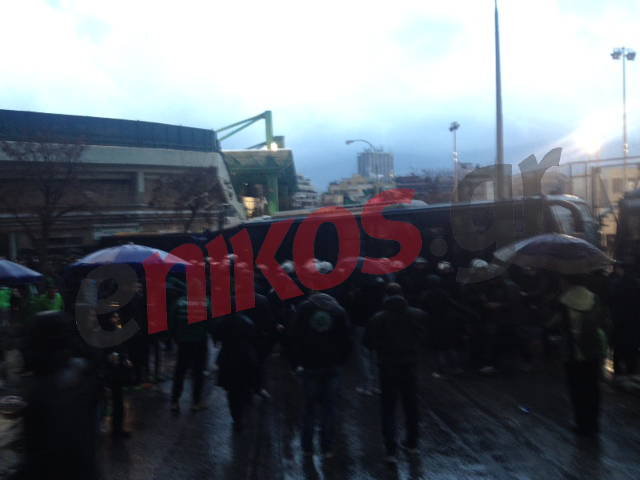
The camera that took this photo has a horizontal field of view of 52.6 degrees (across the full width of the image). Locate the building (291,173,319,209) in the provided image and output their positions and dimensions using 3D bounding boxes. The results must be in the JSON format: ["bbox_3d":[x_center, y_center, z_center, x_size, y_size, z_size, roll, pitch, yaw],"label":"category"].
[{"bbox_3d":[-7.596,-12.583,255.811,17.000,27.000,15.000,-1,-1,-11],"label":"building"}]

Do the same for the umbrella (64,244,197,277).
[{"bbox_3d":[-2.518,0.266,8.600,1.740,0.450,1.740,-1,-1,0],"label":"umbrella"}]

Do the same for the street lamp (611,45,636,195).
[{"bbox_3d":[14.693,-3.398,30.860,1.150,11.700,0.600,-1,-1,-15],"label":"street lamp"}]

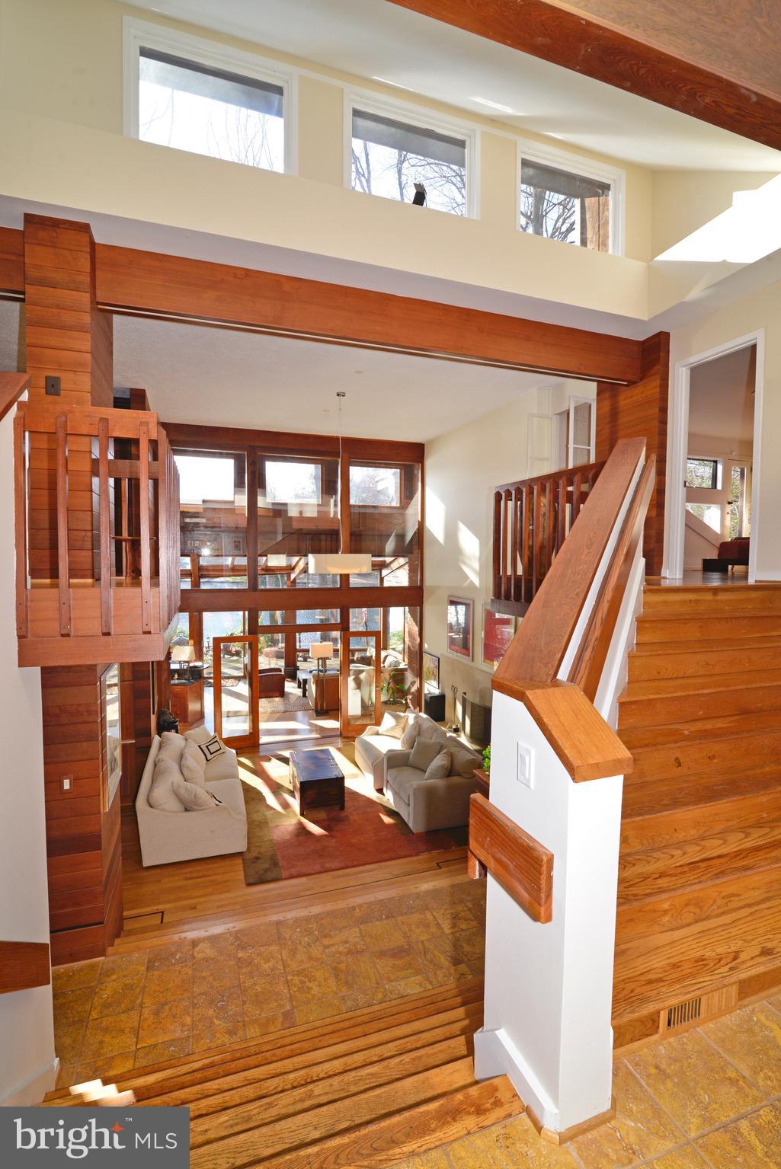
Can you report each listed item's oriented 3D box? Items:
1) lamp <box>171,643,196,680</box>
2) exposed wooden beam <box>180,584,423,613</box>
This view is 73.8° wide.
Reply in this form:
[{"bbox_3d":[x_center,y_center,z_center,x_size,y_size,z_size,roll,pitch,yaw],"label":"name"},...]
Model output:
[{"bbox_3d":[-4.415,1.633,11.121,0.420,0.769,0.340,1,3,11],"label":"lamp"},{"bbox_3d":[-1.583,0.256,9.350,4.580,0.395,0.170,-1,4,-19],"label":"exposed wooden beam"}]

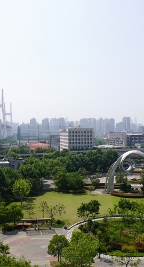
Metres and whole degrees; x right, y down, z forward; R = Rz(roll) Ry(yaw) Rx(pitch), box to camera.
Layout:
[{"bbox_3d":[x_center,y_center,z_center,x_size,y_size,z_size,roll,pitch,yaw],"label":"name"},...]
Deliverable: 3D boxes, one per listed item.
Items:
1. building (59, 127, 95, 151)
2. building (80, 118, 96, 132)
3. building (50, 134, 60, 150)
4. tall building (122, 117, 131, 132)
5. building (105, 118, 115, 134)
[{"bbox_3d":[5.000,9.890,322.053,27.000,32.000,28.000,0,0,-17],"label":"building"},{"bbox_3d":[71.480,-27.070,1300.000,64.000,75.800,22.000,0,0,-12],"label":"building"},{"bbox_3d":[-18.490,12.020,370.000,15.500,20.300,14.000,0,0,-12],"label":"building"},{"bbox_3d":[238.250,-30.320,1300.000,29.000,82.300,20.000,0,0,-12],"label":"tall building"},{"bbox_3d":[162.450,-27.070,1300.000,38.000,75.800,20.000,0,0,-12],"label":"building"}]

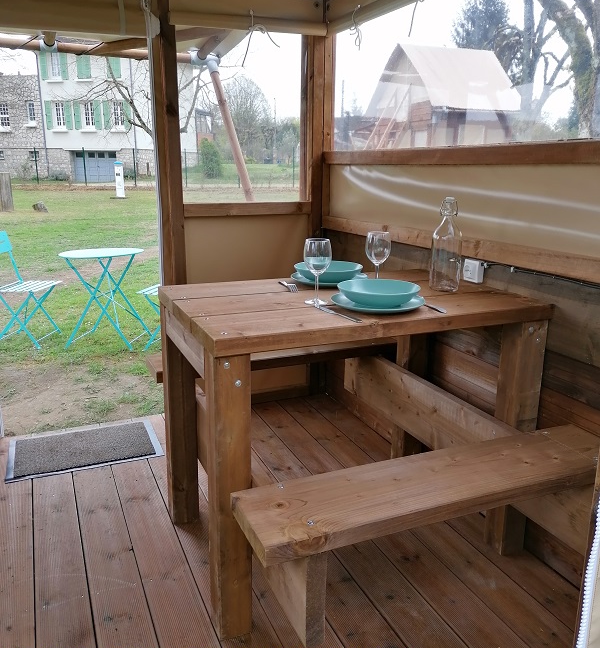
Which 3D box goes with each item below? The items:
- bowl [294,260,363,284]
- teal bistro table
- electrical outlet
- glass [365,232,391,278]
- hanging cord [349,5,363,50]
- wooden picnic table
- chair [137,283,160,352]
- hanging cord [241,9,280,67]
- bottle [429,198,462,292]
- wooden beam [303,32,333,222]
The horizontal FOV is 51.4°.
[{"bbox_3d":[0.100,-0.176,2.089,0.230,0.050,0.230,1,14,0],"label":"bowl"},{"bbox_3d":[-1.461,-0.190,4.711,0.600,0.710,0.600,3,14,8],"label":"teal bistro table"},{"bbox_3d":[0.568,-0.177,2.051,0.042,0.074,0.074,-6,15,-23],"label":"electrical outlet"},{"bbox_3d":[0.236,-0.192,1.917,0.078,0.178,0.078,1,14,0],"label":"glass"},{"bbox_3d":[0.227,-1.222,2.582,0.045,0.170,0.080,-6,15,-23],"label":"hanging cord"},{"bbox_3d":[0.135,0.297,1.949,0.984,0.787,0.638,-6,15,-23],"label":"wooden picnic table"},{"bbox_3d":[-0.885,-0.207,4.595,0.470,0.810,0.420,4,15,14],"label":"chair"},{"bbox_3d":[-0.170,-1.230,2.696,0.165,0.230,0.050,-6,15,-23],"label":"hanging cord"},{"bbox_3d":[0.456,-0.246,1.928,0.094,0.281,0.094,-6,15,-23],"label":"bottle"},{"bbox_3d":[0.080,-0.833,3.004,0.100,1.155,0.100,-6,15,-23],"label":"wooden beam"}]

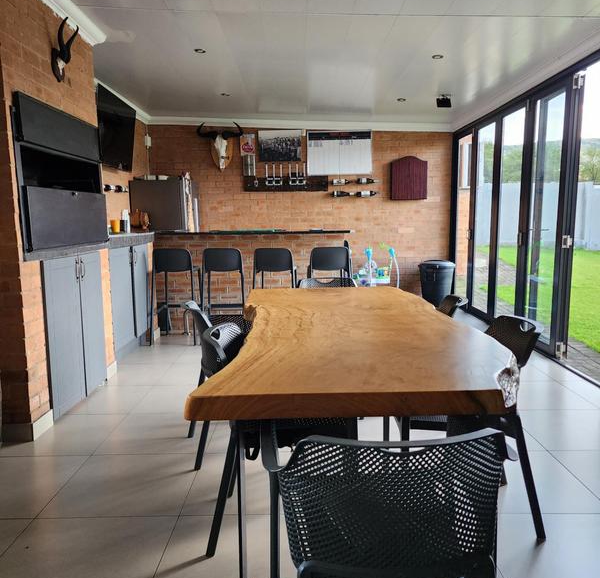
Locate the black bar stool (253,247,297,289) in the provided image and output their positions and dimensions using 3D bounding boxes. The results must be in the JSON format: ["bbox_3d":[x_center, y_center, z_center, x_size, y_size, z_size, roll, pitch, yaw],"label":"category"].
[{"bbox_3d":[-0.236,0.039,5.500,0.470,0.980,0.510,0,7,5],"label":"black bar stool"}]

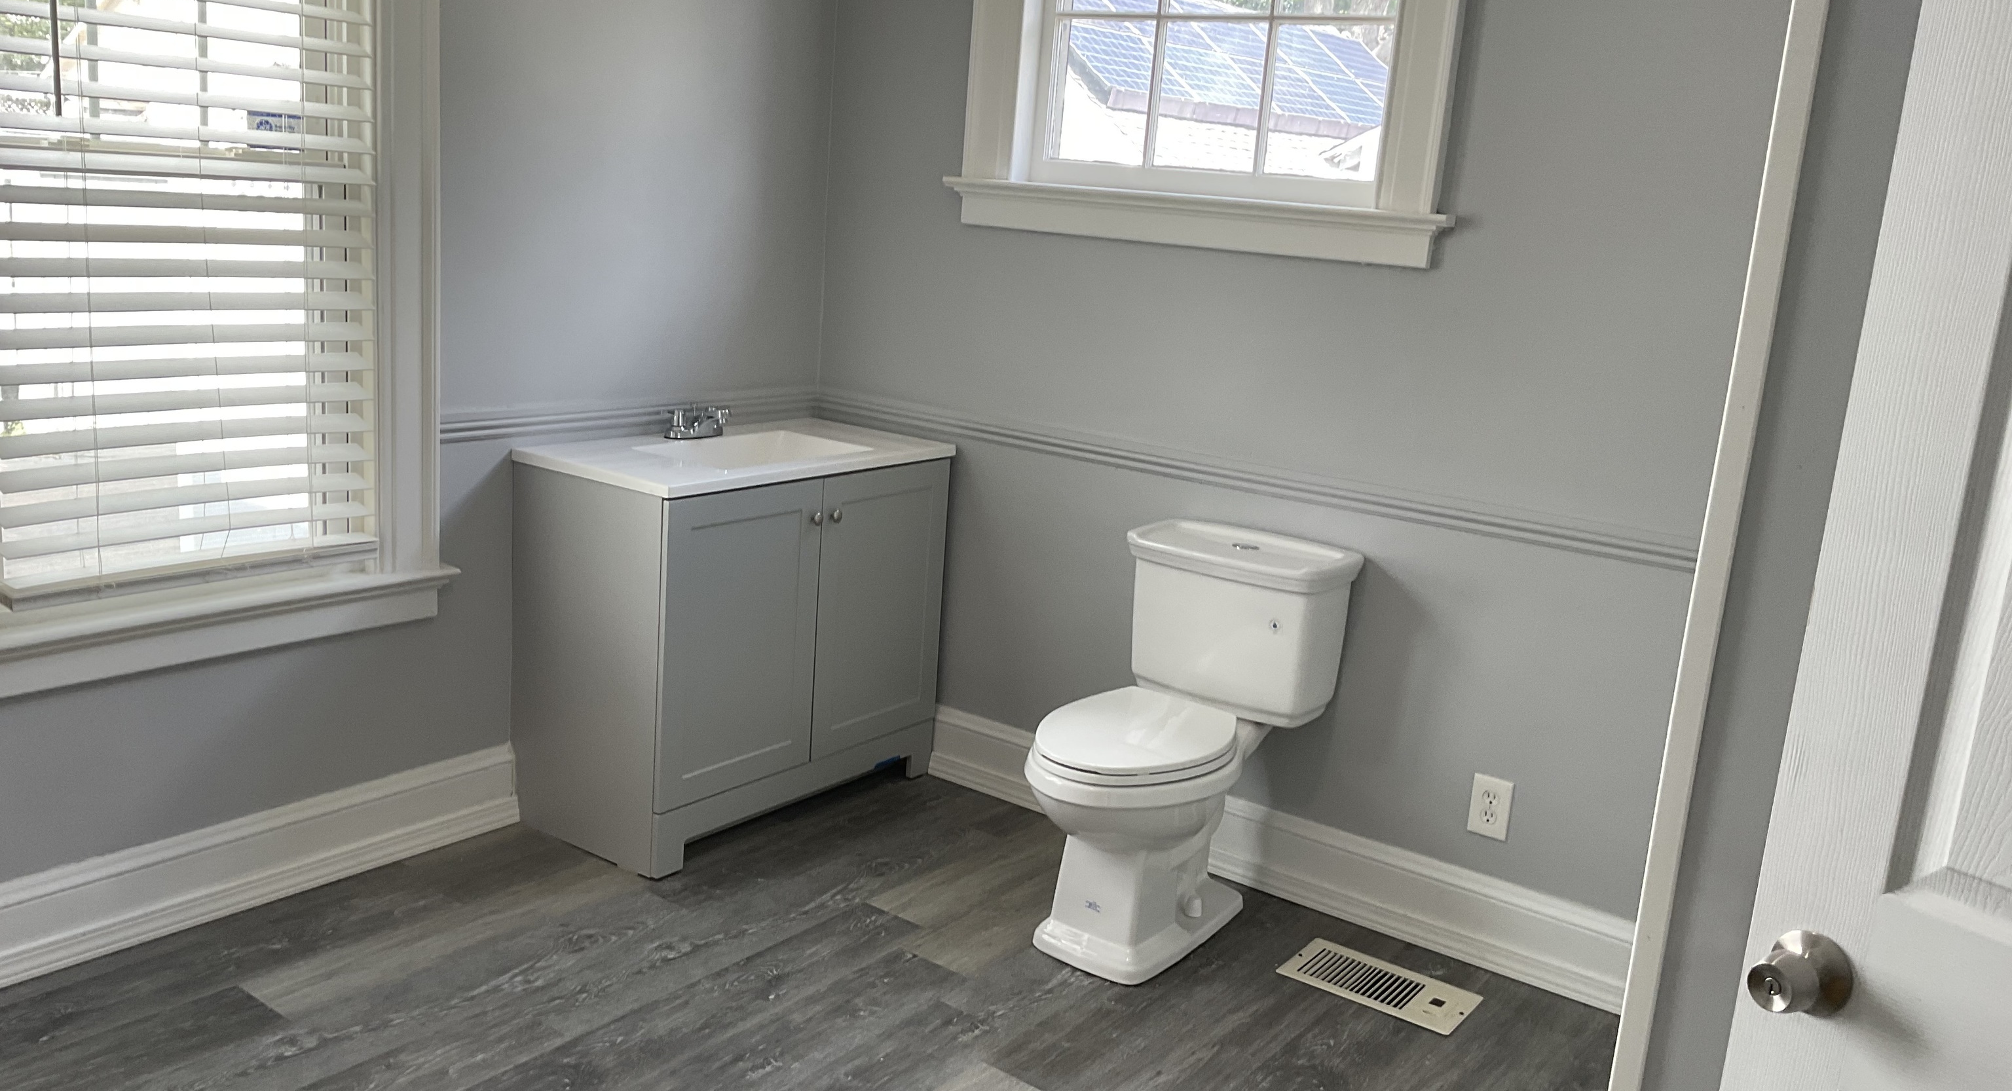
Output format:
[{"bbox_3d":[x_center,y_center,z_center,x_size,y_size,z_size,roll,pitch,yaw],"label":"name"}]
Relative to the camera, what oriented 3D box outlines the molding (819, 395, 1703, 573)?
[{"bbox_3d":[0.382,-0.180,3.687,2.190,0.064,0.022,13,16,35],"label":"molding"}]

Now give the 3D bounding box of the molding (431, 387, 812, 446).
[{"bbox_3d":[-0.816,-0.306,3.872,0.022,0.062,1.120,13,16,35],"label":"molding"}]

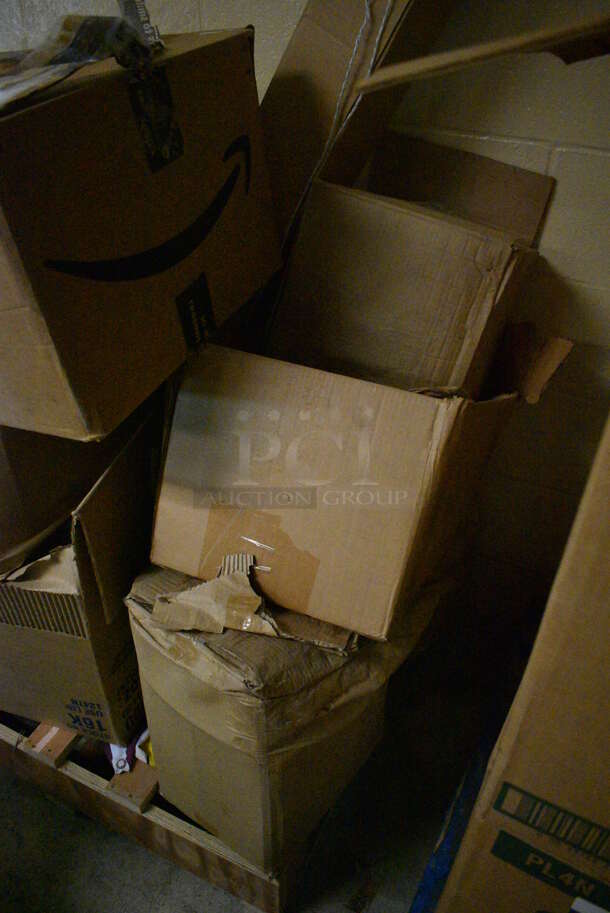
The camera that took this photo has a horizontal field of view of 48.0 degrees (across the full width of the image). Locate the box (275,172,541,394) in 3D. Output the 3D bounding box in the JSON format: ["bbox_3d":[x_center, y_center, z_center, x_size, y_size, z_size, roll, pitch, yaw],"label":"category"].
[{"bbox_3d":[0.165,-0.275,1.150,0.330,0.265,0.205,25,26,19],"label":"box"}]

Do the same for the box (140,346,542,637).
[{"bbox_3d":[0.054,0.030,1.224,0.433,0.374,0.380,16,12,24],"label":"box"}]

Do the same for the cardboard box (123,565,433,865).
[{"bbox_3d":[-0.045,0.316,0.992,0.228,0.410,0.294,25,41,29],"label":"cardboard box"}]

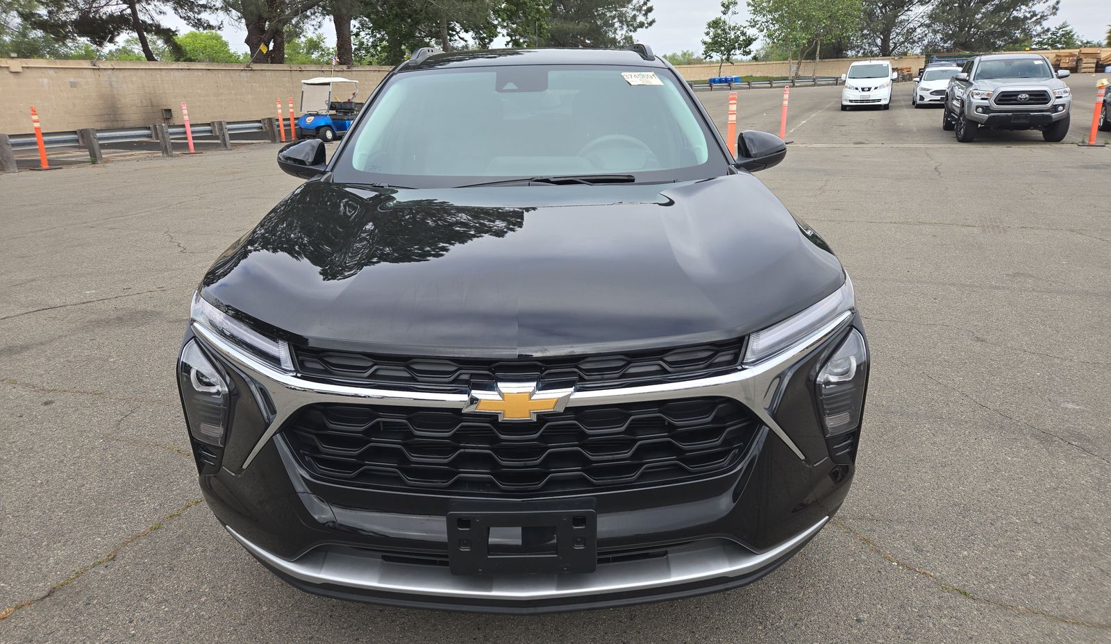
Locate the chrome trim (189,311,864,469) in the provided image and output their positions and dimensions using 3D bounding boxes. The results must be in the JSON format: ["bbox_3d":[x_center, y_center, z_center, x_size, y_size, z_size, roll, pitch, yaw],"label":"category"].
[{"bbox_3d":[-0.075,0.179,1.669,1.600,0.300,0.340,-1,18,0],"label":"chrome trim"}]

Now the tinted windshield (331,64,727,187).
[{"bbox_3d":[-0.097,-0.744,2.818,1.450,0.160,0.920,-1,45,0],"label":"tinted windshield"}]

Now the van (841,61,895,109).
[{"bbox_3d":[12.807,-9.677,30.118,1.900,1.870,4.720,7,20,23],"label":"van"}]

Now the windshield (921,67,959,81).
[{"bbox_3d":[14.925,-9.506,28.434,1.380,0.460,0.800,6,20,21],"label":"windshield"}]

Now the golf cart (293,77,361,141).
[{"bbox_3d":[-6.259,-6.062,21.000,1.200,1.760,2.350,6,20,21],"label":"golf cart"}]

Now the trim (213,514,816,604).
[{"bbox_3d":[-0.069,0.516,1.717,1.500,0.130,0.270,-1,18,0],"label":"trim"}]

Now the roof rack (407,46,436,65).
[{"bbox_3d":[-0.653,-1.426,4.002,0.080,0.100,1.500,-1,18,0],"label":"roof rack"}]

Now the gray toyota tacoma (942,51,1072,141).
[{"bbox_3d":[10.246,-5.210,16.962,1.980,1.790,5.380,6,20,21],"label":"gray toyota tacoma"}]

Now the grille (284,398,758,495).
[{"bbox_3d":[-0.073,0.254,1.567,1.040,0.200,0.140,-1,18,0],"label":"grille"}]

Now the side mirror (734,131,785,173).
[{"bbox_3d":[0.827,-0.688,2.979,0.205,0.160,0.165,-1,18,0],"label":"side mirror"}]

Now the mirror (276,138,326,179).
[{"bbox_3d":[-1.023,-0.658,2.979,0.205,0.160,0.165,-1,18,0],"label":"mirror"}]

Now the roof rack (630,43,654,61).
[{"bbox_3d":[0.445,-1.505,4.216,0.090,0.110,1.700,-1,18,0],"label":"roof rack"}]

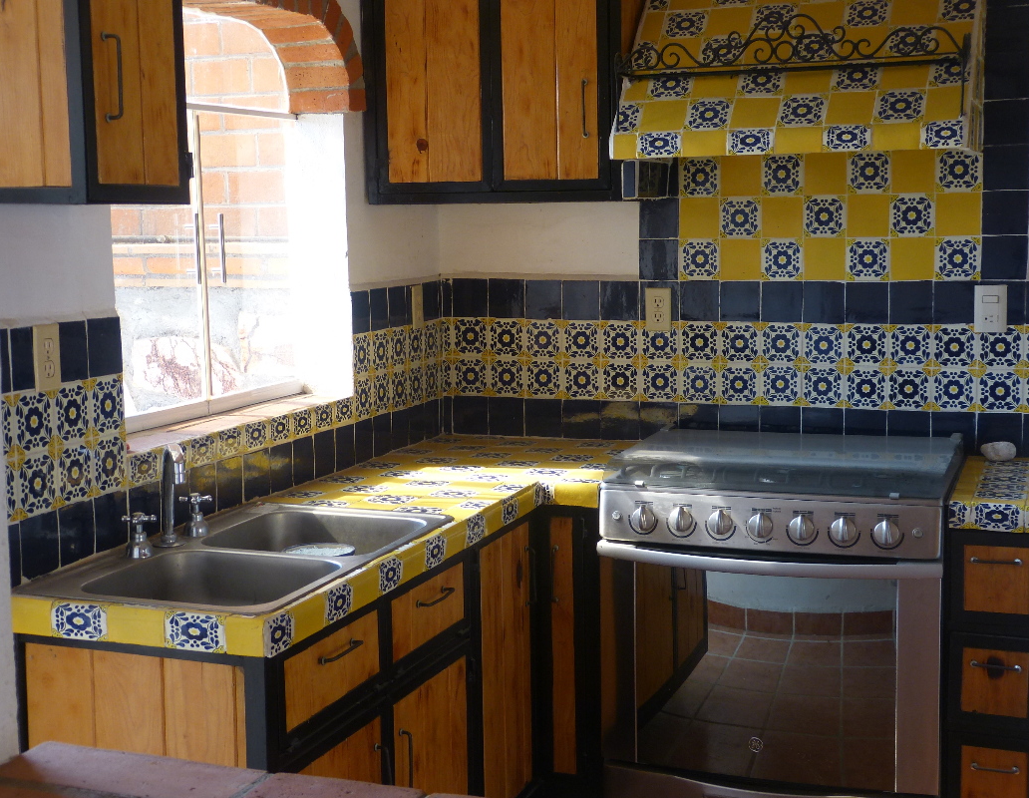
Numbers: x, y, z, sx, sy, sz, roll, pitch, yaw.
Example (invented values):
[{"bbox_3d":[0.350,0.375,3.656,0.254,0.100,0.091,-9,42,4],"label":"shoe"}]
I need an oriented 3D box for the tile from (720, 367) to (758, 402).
[{"bbox_3d":[0.590,-0.037,4.024,0.104,0.104,0.010,2,7,20],"label":"tile"}]

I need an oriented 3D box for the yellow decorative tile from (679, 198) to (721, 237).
[{"bbox_3d":[0.488,-0.474,4.029,0.106,0.106,0.010,2,6,21],"label":"yellow decorative tile"}]

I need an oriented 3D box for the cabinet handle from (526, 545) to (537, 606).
[{"bbox_3d":[0.042,0.406,3.495,0.029,0.140,0.013,2,7,20],"label":"cabinet handle"}]

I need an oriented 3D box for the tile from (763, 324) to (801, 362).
[{"bbox_3d":[0.694,-0.144,3.986,0.106,0.106,0.010,2,6,21],"label":"tile"}]

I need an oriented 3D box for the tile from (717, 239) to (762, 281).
[{"bbox_3d":[0.580,-0.355,3.926,0.105,0.105,0.008,2,7,21],"label":"tile"}]

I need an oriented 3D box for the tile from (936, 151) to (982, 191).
[{"bbox_3d":[1.097,-0.564,3.785,0.106,0.106,0.010,2,6,21],"label":"tile"}]

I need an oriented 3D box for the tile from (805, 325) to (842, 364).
[{"bbox_3d":[0.781,-0.136,3.876,0.105,0.105,0.008,2,7,21],"label":"tile"}]

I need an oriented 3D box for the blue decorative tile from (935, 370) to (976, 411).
[{"bbox_3d":[1.102,-0.022,3.842,0.106,0.106,0.010,2,6,21],"label":"blue decorative tile"}]

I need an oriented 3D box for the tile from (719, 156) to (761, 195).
[{"bbox_3d":[0.577,-0.569,3.901,0.105,0.105,0.008,2,7,21],"label":"tile"}]

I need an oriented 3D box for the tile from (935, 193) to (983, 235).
[{"bbox_3d":[1.095,-0.453,3.784,0.106,0.106,0.010,2,7,20],"label":"tile"}]

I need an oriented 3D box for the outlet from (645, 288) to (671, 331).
[{"bbox_3d":[0.382,-0.236,4.067,0.070,0.114,0.012,2,7,20],"label":"outlet"}]

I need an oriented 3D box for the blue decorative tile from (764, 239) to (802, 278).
[{"bbox_3d":[0.691,-0.358,3.947,0.106,0.106,0.010,2,7,20],"label":"blue decorative tile"}]

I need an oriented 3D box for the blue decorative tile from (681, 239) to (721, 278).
[{"bbox_3d":[0.490,-0.367,4.040,0.106,0.106,0.010,2,6,21],"label":"blue decorative tile"}]

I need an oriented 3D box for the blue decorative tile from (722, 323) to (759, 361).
[{"bbox_3d":[0.582,-0.143,3.951,0.105,0.105,0.008,2,7,21],"label":"blue decorative tile"}]

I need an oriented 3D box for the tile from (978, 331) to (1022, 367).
[{"bbox_3d":[1.199,-0.128,3.786,0.104,0.104,0.010,2,7,20],"label":"tile"}]

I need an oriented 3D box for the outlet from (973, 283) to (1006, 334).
[{"bbox_3d":[1.153,-0.217,3.714,0.075,0.117,0.010,2,7,21],"label":"outlet"}]

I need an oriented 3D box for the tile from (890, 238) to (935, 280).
[{"bbox_3d":[0.994,-0.349,3.835,0.106,0.106,0.010,2,7,20],"label":"tile"}]

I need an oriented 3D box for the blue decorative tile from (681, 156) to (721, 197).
[{"bbox_3d":[0.477,-0.572,3.939,0.105,0.105,0.008,2,7,21],"label":"blue decorative tile"}]

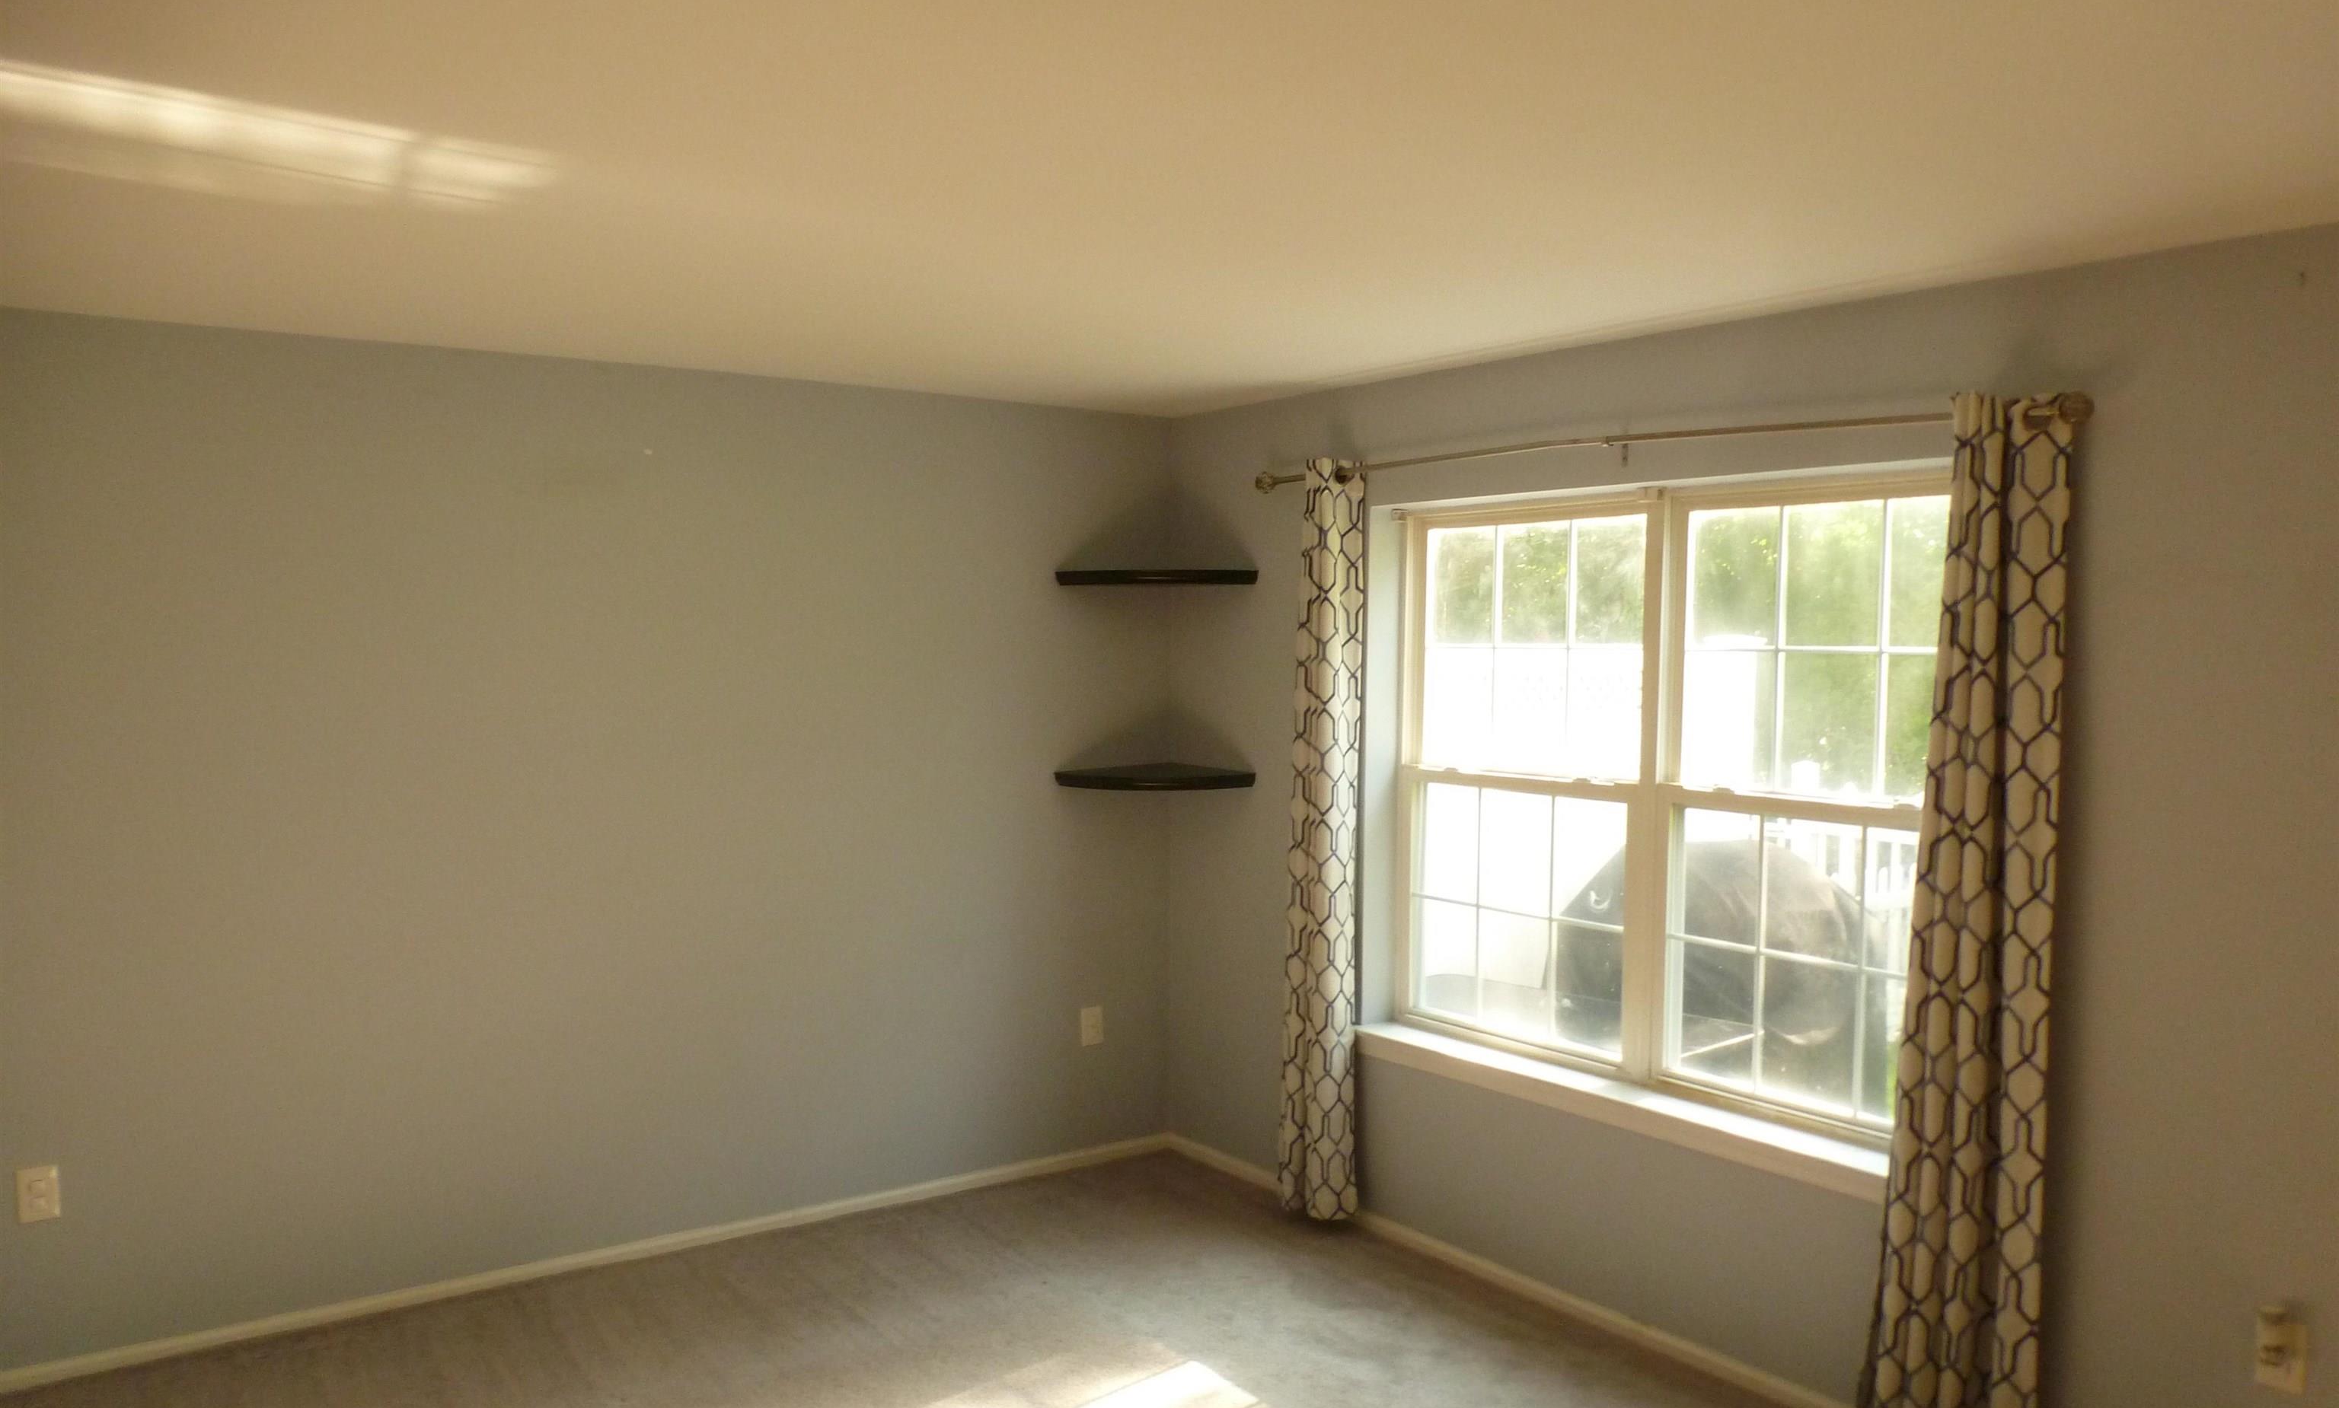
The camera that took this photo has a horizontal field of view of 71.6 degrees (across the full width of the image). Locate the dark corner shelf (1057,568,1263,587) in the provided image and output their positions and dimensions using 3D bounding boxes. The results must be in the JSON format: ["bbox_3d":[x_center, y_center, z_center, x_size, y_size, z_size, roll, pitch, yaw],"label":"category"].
[{"bbox_3d":[-0.024,-0.392,5.102,0.621,0.041,0.384,1,3,9],"label":"dark corner shelf"}]

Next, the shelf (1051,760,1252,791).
[{"bbox_3d":[-0.027,0.235,5.129,0.621,0.041,0.384,1,3,9],"label":"shelf"}]

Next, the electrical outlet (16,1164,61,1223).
[{"bbox_3d":[-2.536,1.102,3.639,0.073,0.117,0.012,-1,3,-34],"label":"electrical outlet"}]

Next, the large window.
[{"bbox_3d":[1.190,0.216,3.981,0.108,1.478,1.724,-2,3,-38],"label":"large window"}]

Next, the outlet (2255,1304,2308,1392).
[{"bbox_3d":[1.940,1.135,2.835,0.022,0.122,0.073,-2,3,-38],"label":"outlet"}]

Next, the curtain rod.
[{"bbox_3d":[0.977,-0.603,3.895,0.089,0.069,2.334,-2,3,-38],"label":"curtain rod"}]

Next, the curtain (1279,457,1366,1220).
[{"bbox_3d":[0.436,0.390,4.646,0.108,2.167,0.295,-2,3,-38],"label":"curtain"}]

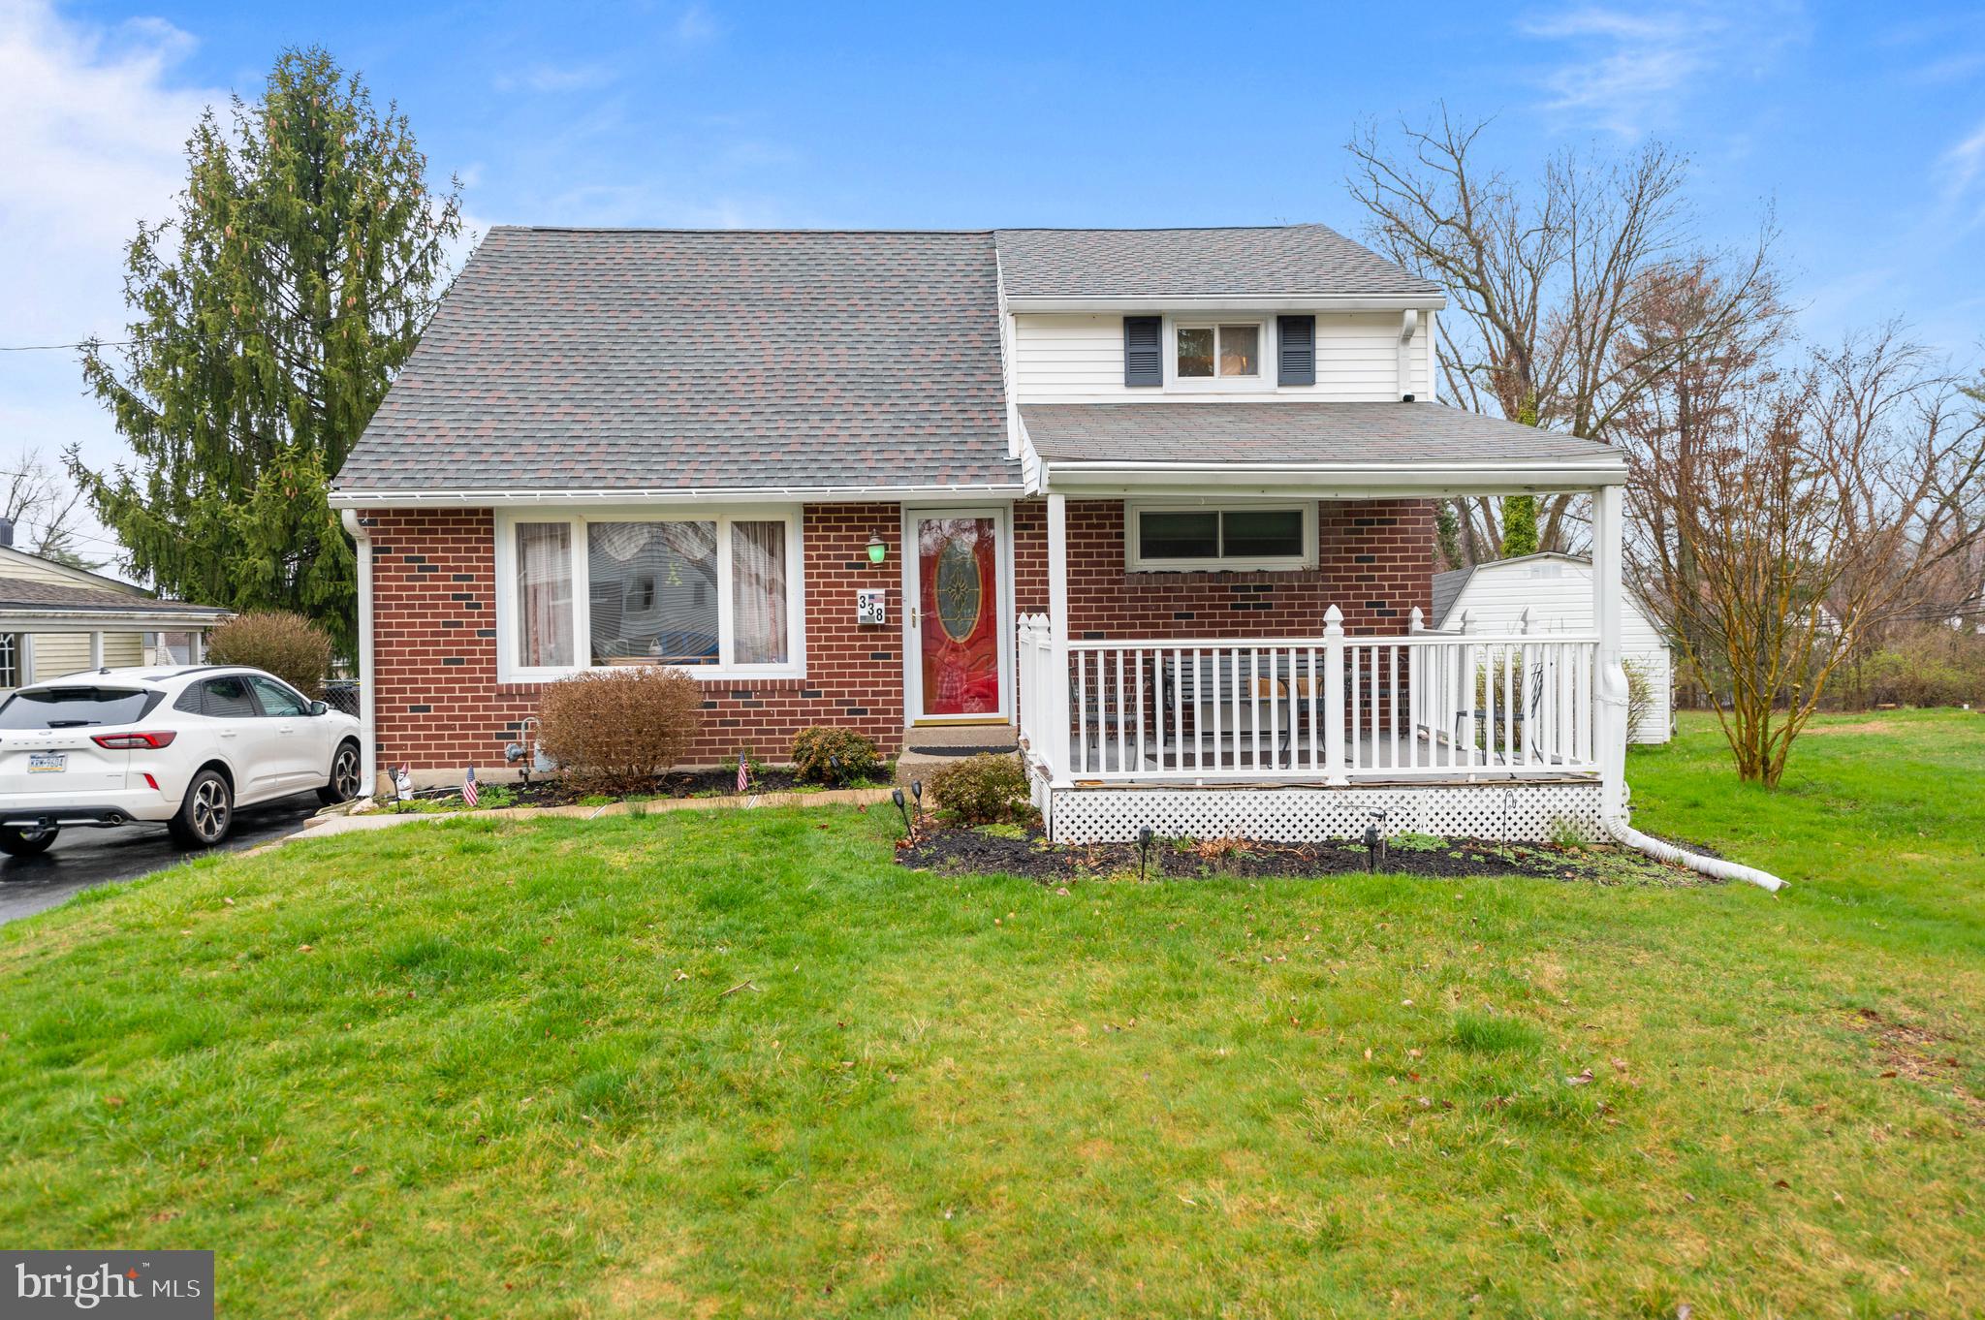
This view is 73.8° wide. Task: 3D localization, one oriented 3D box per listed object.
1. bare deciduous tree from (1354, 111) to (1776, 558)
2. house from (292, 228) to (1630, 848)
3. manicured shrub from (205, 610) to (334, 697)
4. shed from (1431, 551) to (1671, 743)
[{"bbox_3d":[12.870,-5.803,29.946,9.815,13.470,9.000,-1,2,0],"label":"bare deciduous tree"},{"bbox_3d":[-0.929,-2.001,14.064,9.803,6.150,11.500,-1,2,-1],"label":"house"},{"bbox_3d":[-8.908,0.405,16.319,1.555,2.034,1.555,-1,2,0],"label":"manicured shrub"},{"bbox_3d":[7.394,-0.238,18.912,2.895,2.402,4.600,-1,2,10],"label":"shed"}]

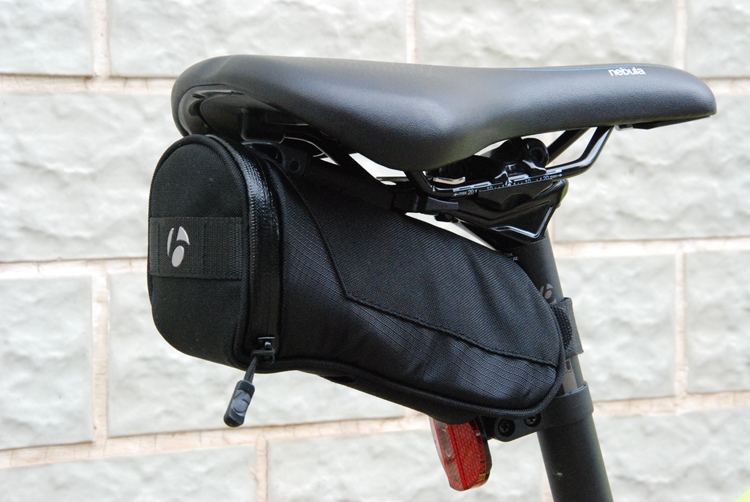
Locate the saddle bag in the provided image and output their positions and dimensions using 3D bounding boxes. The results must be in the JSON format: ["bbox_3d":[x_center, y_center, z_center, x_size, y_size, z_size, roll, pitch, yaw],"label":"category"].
[{"bbox_3d":[0.001,0.014,0.926,0.196,0.130,0.088,-1,3,-32],"label":"saddle bag"}]

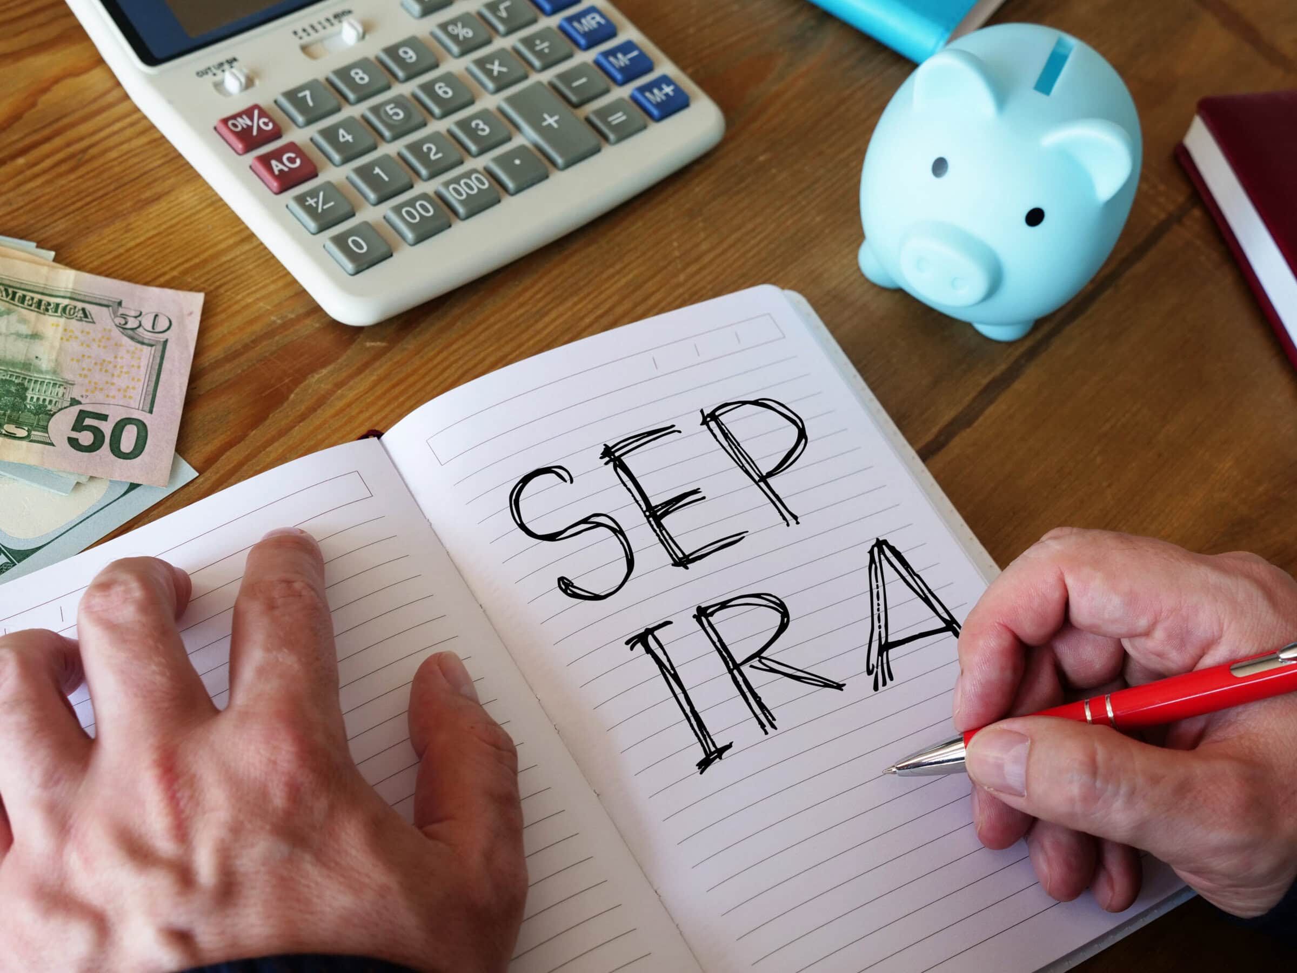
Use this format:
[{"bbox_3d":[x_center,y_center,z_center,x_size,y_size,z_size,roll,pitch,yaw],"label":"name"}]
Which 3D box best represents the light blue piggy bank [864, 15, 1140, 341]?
[{"bbox_3d":[0.101,-0.089,0.589,0.080,0.088,0.098,29,53,5],"label":"light blue piggy bank"}]

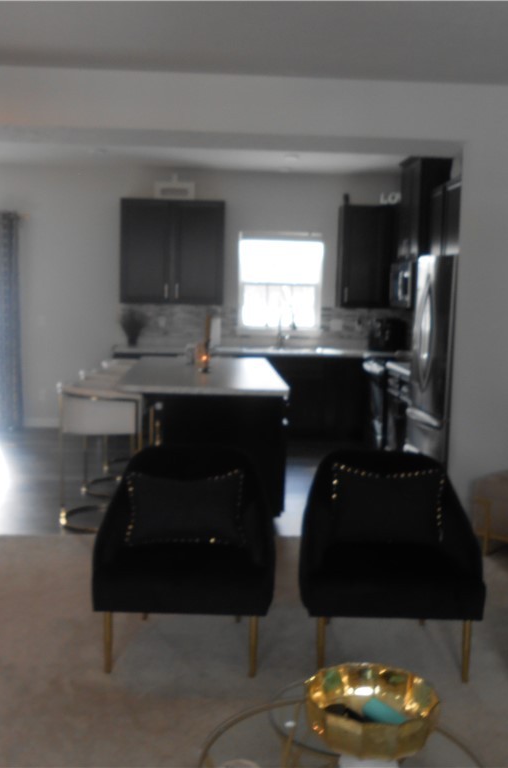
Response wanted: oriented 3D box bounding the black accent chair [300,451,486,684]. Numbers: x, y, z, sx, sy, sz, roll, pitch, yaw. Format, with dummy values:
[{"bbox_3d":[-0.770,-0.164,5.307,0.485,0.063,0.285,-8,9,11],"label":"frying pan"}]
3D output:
[{"bbox_3d":[0.544,0.724,3.255,0.700,0.796,0.700,2,7,2],"label":"black accent chair"}]

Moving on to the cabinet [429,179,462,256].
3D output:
[{"bbox_3d":[1.657,-1.151,5.392,0.600,0.520,0.880,1,7,-3],"label":"cabinet"}]

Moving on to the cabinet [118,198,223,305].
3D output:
[{"bbox_3d":[-0.837,-1.358,7.984,1.052,1.052,0.330,1,7,-4],"label":"cabinet"}]

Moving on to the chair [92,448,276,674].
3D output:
[{"bbox_3d":[-0.277,0.713,3.264,0.700,0.800,0.680,1,7,0],"label":"chair"}]

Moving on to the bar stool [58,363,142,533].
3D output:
[{"bbox_3d":[-0.993,0.432,5.005,0.560,0.900,0.550,1,7,-4],"label":"bar stool"}]

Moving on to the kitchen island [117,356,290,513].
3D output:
[{"bbox_3d":[-0.380,0.346,5.808,1.070,0.914,2.200,1,7,-4],"label":"kitchen island"}]

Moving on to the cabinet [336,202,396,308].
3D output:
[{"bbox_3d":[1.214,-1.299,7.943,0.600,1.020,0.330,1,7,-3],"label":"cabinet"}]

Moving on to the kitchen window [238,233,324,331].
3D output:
[{"bbox_3d":[0.280,-1.069,8.105,0.880,1.020,0.100,1,7,-3],"label":"kitchen window"}]

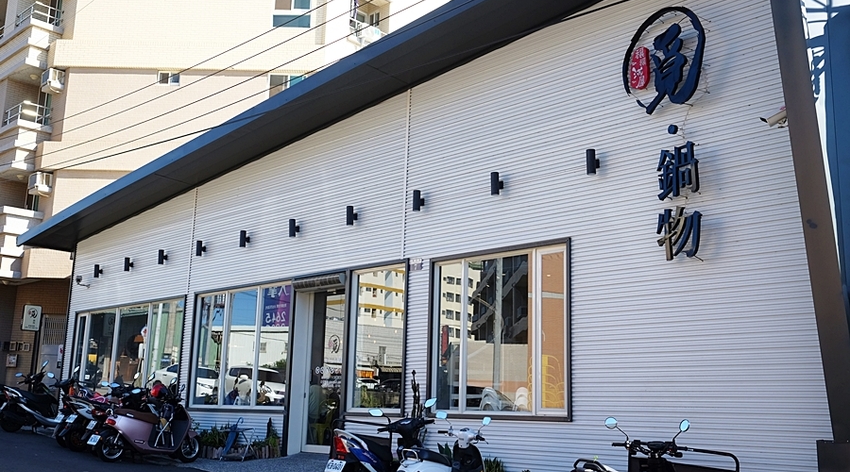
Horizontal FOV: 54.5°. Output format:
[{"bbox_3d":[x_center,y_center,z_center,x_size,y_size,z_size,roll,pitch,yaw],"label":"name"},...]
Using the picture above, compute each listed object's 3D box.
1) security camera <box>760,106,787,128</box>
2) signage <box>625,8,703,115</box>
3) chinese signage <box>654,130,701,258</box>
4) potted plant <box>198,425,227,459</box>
[{"bbox_3d":[3.312,-1.118,7.828,0.270,0.130,0.100,-26,-19,12],"label":"security camera"},{"bbox_3d":[2.527,-1.838,8.727,0.923,1.105,0.090,-10,-17,43],"label":"signage"},{"bbox_3d":[2.562,-0.347,8.325,0.464,1.196,0.090,-10,-17,43],"label":"chinese signage"},{"bbox_3d":[-3.398,3.308,13.298,0.989,0.498,0.360,-10,-17,43],"label":"potted plant"}]

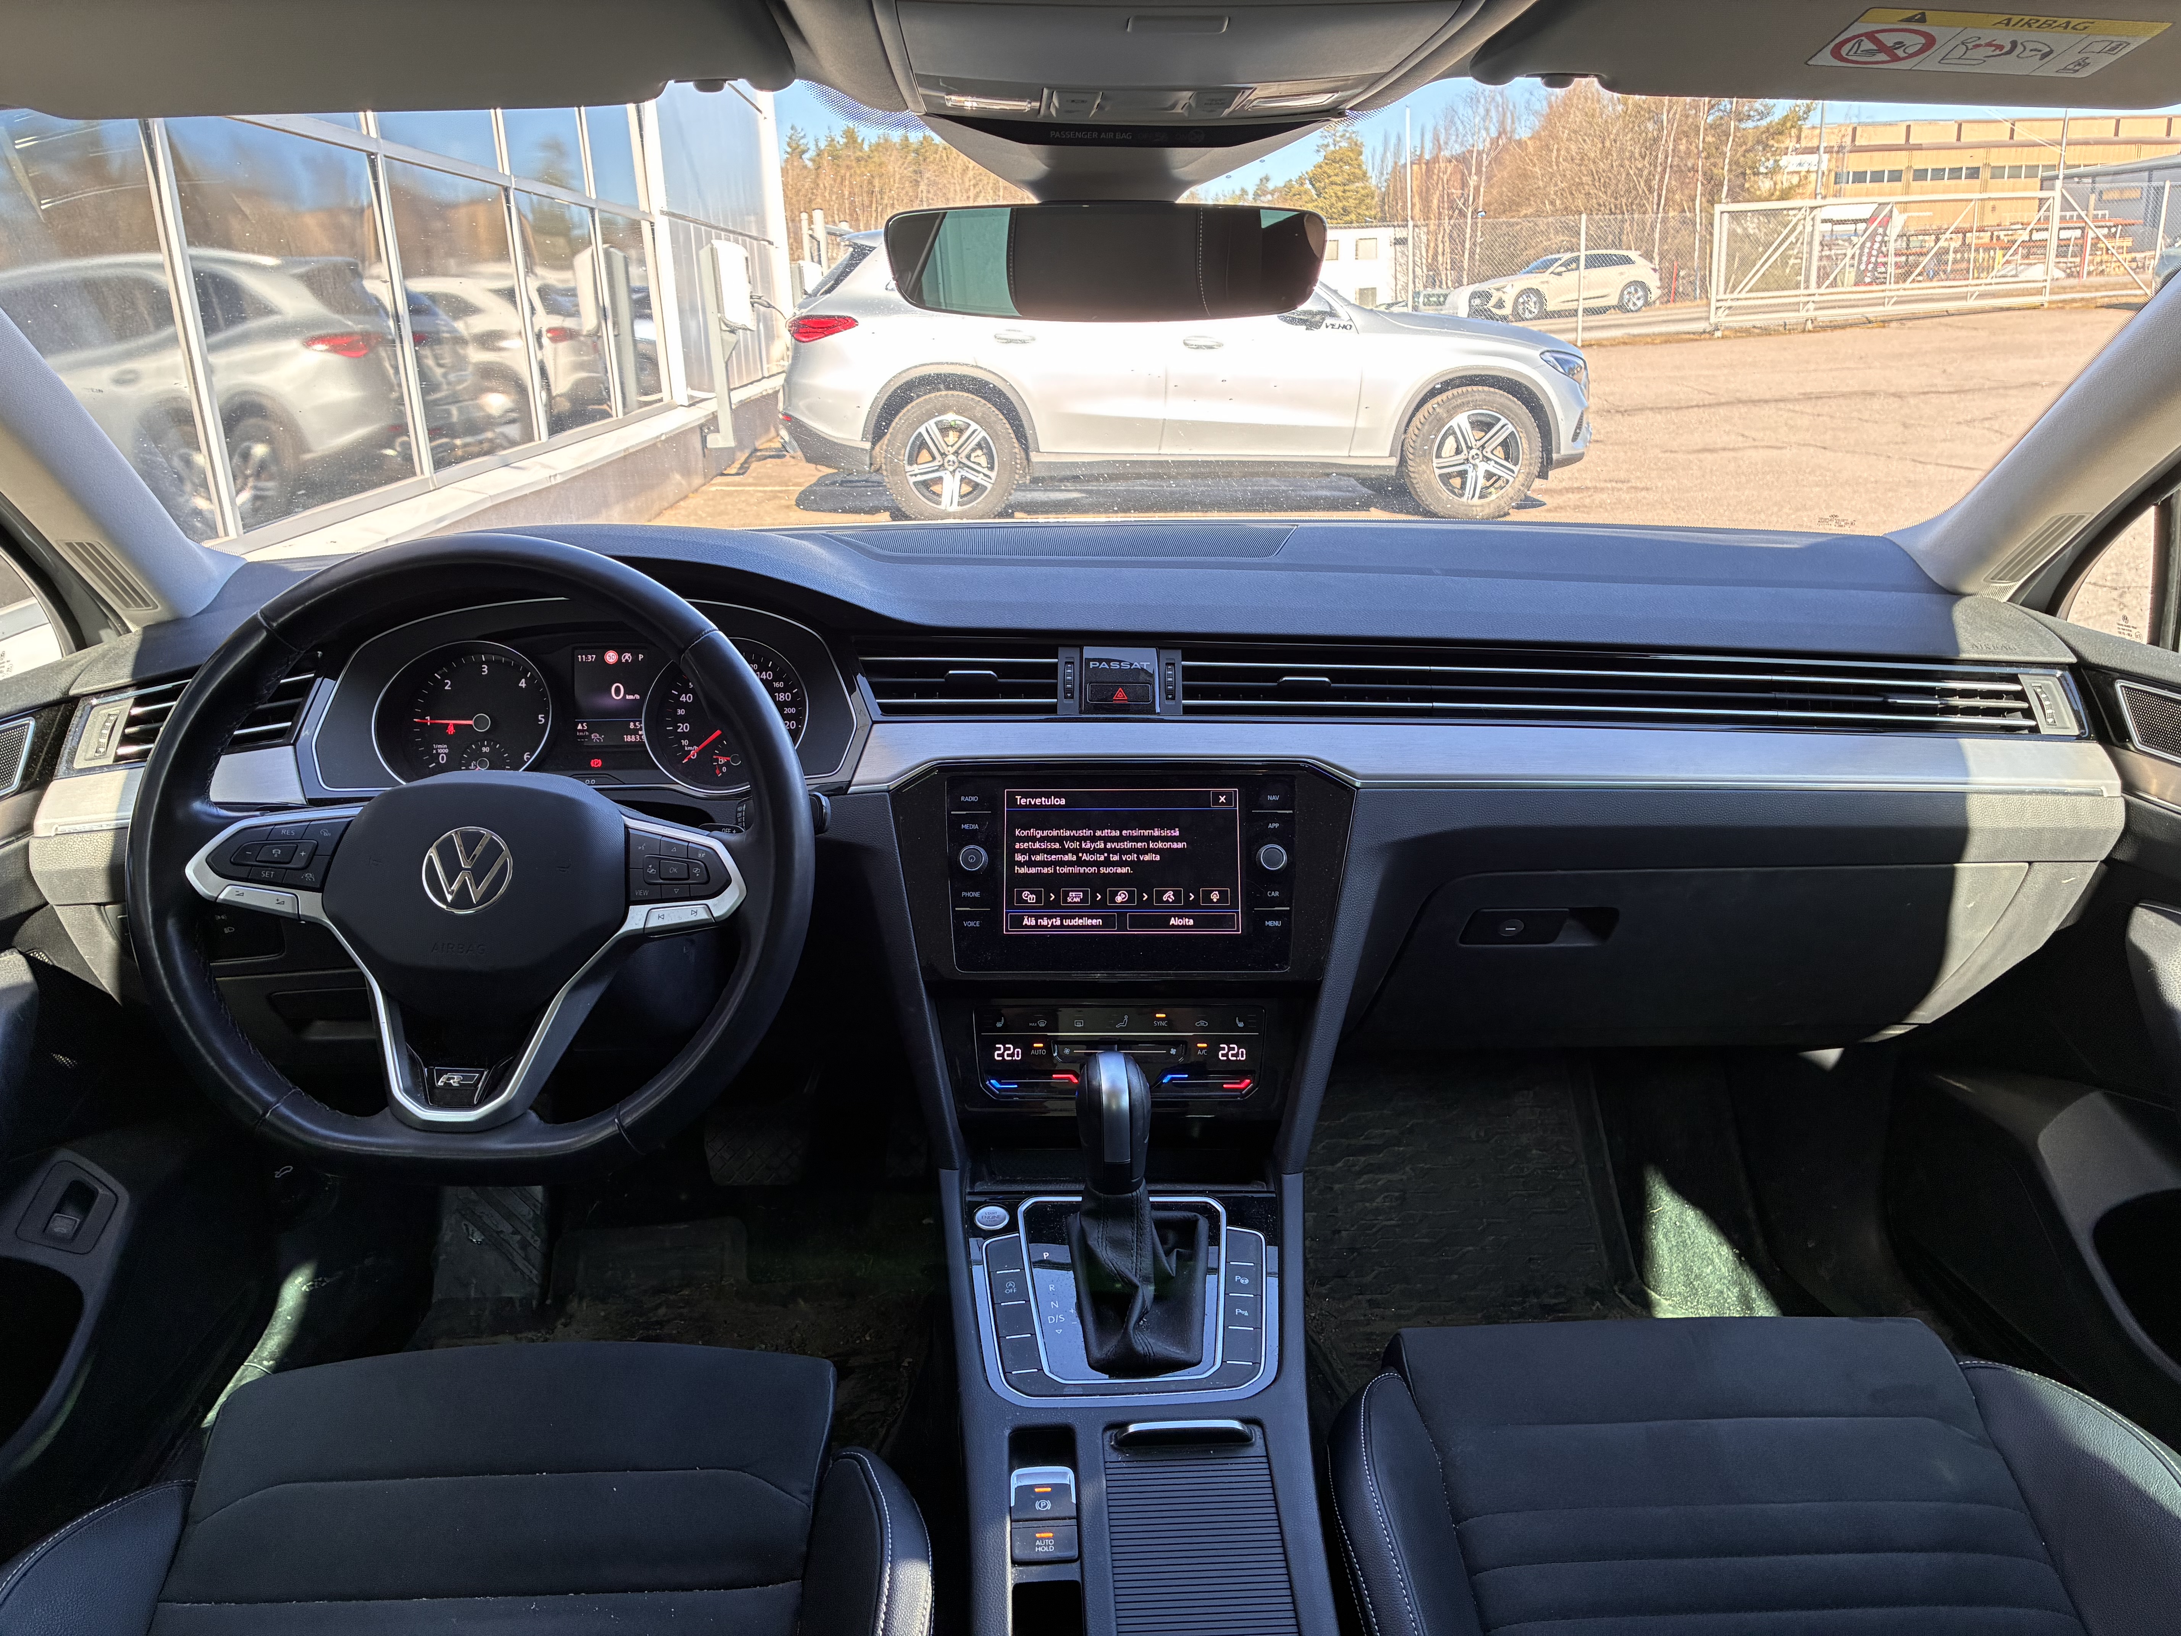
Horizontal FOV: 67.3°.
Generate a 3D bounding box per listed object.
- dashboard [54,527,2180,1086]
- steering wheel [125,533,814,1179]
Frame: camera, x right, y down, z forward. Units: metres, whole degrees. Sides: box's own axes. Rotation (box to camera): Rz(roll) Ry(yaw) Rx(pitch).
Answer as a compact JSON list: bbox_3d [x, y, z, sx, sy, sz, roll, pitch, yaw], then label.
[{"bbox_3d":[0.003,-0.036,1.380,1.460,0.385,0.540,-1,18,1],"label":"dashboard"},{"bbox_3d":[-0.340,0.021,0.898,0.372,0.357,0.110,-1,-4,1],"label":"steering wheel"}]

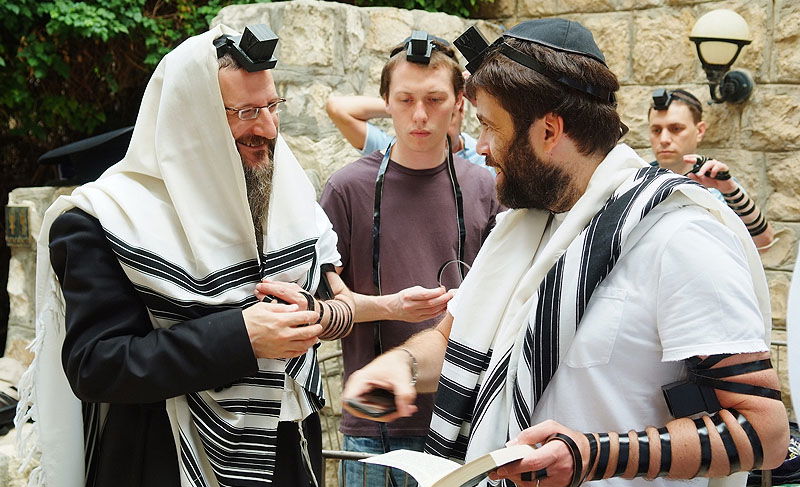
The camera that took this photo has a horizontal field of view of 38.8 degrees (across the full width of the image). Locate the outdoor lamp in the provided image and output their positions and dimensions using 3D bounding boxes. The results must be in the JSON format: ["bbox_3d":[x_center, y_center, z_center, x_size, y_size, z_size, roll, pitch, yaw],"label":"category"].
[{"bbox_3d":[1.198,-0.688,4.180,0.230,0.345,0.300,5,8,40],"label":"outdoor lamp"}]

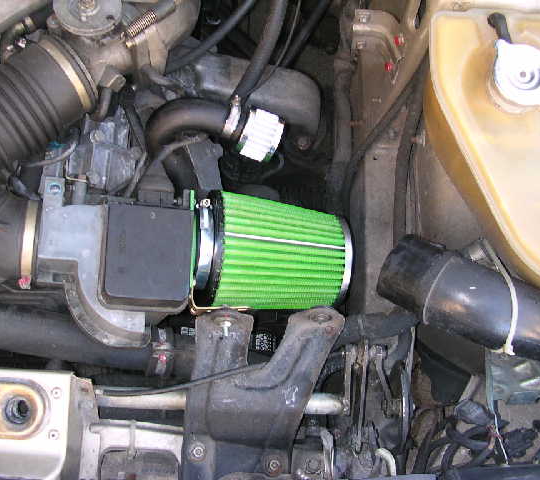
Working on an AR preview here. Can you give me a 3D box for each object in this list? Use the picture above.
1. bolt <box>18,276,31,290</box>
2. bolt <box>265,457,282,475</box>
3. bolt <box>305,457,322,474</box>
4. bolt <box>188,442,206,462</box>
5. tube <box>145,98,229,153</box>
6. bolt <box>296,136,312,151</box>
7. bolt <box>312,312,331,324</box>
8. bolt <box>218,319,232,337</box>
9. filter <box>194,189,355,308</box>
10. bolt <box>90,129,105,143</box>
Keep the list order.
[{"bbox_3d":[-0.273,0.048,0.760,0.012,0.012,0.010,0,30,0],"label":"bolt"},{"bbox_3d":[0.004,0.238,0.720,0.016,0.010,0.016,0,76,0],"label":"bolt"},{"bbox_3d":[0.048,0.248,0.750,0.016,0.010,0.016,0,76,0],"label":"bolt"},{"bbox_3d":[-0.076,0.223,0.720,0.016,0.010,0.016,0,76,0],"label":"bolt"},{"bbox_3d":[-0.097,-0.133,0.800,0.098,0.055,0.068,0,63,0],"label":"tube"},{"bbox_3d":[0.044,-0.123,0.870,0.016,0.010,0.016,0,63,0],"label":"bolt"},{"bbox_3d":[0.054,0.083,0.720,0.017,0.017,0.011,0,37,0],"label":"bolt"},{"bbox_3d":[-0.046,0.091,0.710,0.015,0.015,0.014,0,49,0],"label":"bolt"},{"bbox_3d":[0.003,0.014,0.770,0.162,0.132,0.132,4,89,-12],"label":"filter"},{"bbox_3d":[-0.212,-0.128,0.840,0.015,0.010,0.015,0,63,0],"label":"bolt"}]

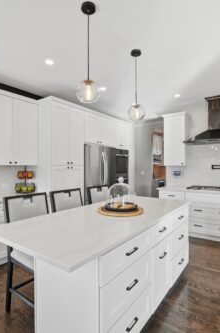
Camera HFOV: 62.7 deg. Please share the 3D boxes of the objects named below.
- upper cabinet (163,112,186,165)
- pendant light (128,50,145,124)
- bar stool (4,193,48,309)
[{"bbox_3d":[1.495,-0.570,4.080,0.470,1.110,0.340,0,0,33],"label":"upper cabinet"},{"bbox_3d":[0.329,-0.970,2.200,0.205,0.870,0.205,0,0,0],"label":"pendant light"},{"bbox_3d":[-0.690,0.845,1.791,0.530,1.070,0.470,0,0,37],"label":"bar stool"}]

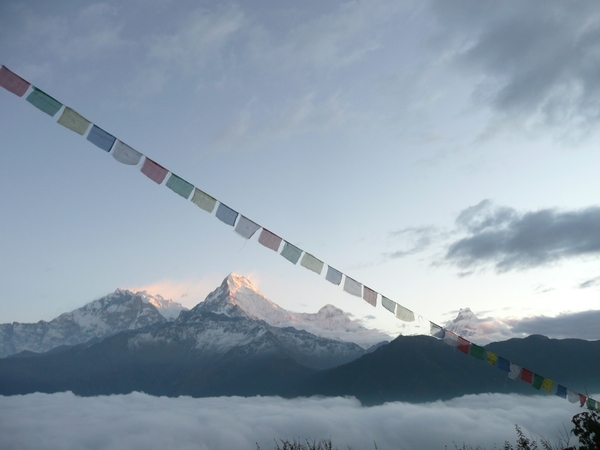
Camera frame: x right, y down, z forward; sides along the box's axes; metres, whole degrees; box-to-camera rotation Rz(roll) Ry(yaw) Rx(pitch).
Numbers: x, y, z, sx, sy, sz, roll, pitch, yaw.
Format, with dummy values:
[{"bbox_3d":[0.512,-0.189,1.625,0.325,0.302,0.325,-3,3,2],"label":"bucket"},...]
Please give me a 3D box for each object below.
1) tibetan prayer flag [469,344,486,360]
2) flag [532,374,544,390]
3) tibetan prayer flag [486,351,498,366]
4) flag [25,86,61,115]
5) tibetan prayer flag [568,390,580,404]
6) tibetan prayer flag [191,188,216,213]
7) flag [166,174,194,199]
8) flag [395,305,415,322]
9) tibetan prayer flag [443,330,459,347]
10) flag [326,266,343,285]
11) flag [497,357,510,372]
[{"bbox_3d":[2.291,1.638,6.234,0.259,0.159,0.025,28,-33,-23],"label":"tibetan prayer flag"},{"bbox_3d":[3.318,2.192,6.758,0.234,0.159,0.025,27,-32,-24],"label":"flag"},{"bbox_3d":[2.505,1.743,6.356,0.228,0.149,0.020,29,-31,-24],"label":"tibetan prayer flag"},{"bbox_3d":[-2.186,-1.048,4.139,0.257,0.169,0.025,34,-43,-20],"label":"flag"},{"bbox_3d":[3.988,2.514,7.079,0.244,0.159,0.025,26,-32,-24],"label":"tibetan prayer flag"},{"bbox_3d":[-0.923,-0.236,4.639,0.235,0.151,0.020,33,-32,-21],"label":"tibetan prayer flag"},{"bbox_3d":[-1.141,-0.368,4.615,0.247,0.169,0.025,33,-43,-21],"label":"flag"},{"bbox_3d":[1.241,1.043,5.703,0.254,0.169,0.025,29,-42,-23],"label":"flag"},{"bbox_3d":[1.876,1.407,6.031,0.249,0.152,0.020,26,-29,-26],"label":"tibetan prayer flag"},{"bbox_3d":[0.365,0.549,5.269,0.217,0.155,0.020,30,-31,-23],"label":"flag"},{"bbox_3d":[2.723,1.859,6.468,0.253,0.150,0.020,26,-29,-26],"label":"flag"}]

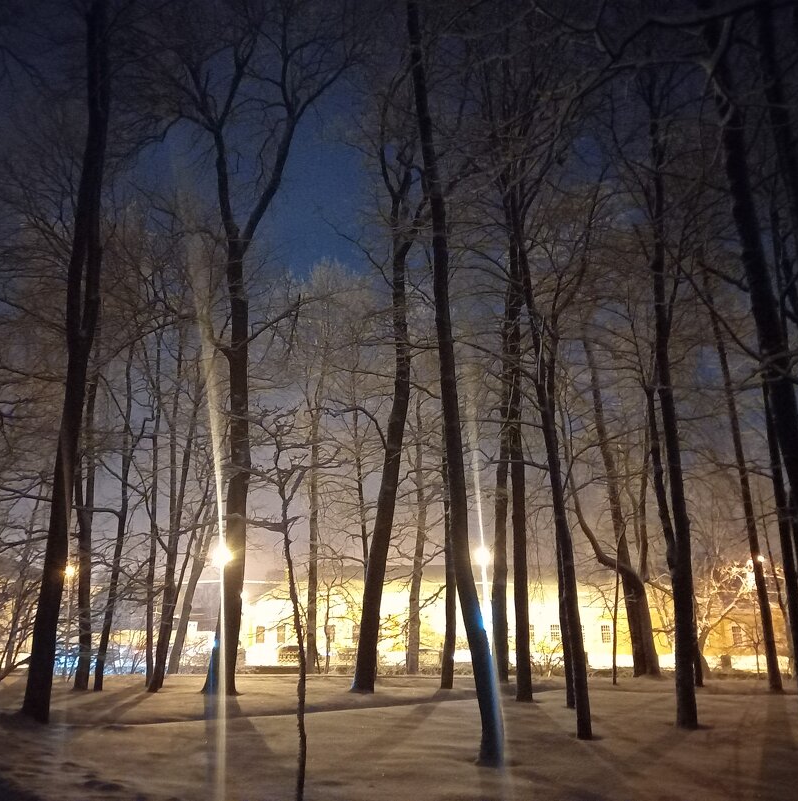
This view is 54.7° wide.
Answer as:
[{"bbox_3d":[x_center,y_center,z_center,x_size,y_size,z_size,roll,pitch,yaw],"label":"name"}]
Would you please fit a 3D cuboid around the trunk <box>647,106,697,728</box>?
[{"bbox_3d":[5.360,-0.370,15.297,0.420,12.737,0.380,-3,-17,19],"label":"trunk"}]

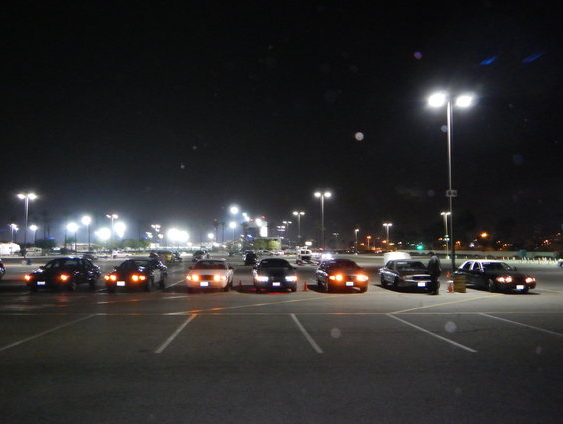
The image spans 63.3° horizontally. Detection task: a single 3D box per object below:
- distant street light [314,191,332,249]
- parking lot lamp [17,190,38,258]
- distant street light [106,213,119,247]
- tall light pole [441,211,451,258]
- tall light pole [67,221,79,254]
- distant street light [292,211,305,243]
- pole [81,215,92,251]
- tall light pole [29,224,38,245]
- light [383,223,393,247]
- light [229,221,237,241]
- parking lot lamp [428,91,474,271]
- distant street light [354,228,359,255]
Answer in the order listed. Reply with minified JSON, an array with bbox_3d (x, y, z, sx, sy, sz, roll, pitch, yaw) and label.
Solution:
[{"bbox_3d":[9.519,3.360,104.144,3.300,15.500,0.800,0,-5,-4],"label":"distant street light"},{"bbox_3d":[-59.859,3.602,106.809,3.300,15.500,0.800,0,-5,-4],"label":"parking lot lamp"},{"bbox_3d":[-60.599,8.722,163.204,3.200,15.500,0.800,0,-5,-4],"label":"distant street light"},{"bbox_3d":[55.173,7.718,152.145,3.200,15.500,0.800,0,-5,-4],"label":"tall light pole"},{"bbox_3d":[-94.304,12.910,206.563,2.600,15.000,0.900,0,-5,-4],"label":"tall light pole"},{"bbox_3d":[5.952,7.718,152.145,3.200,15.500,0.800,0,-5,-4],"label":"distant street light"},{"bbox_3d":[-70.200,9.096,164.555,2.600,15.000,0.900,0,-5,-4],"label":"pole"},{"bbox_3d":[-119.263,14.133,220.030,2.600,15.000,0.900,0,-5,-4],"label":"tall light pole"},{"bbox_3d":[48.912,12.848,208.643,3.200,15.500,0.800,0,-5,-4],"label":"light"},{"bbox_3d":[-20.917,12.293,199.768,2.600,15.000,0.900,0,-5,-4],"label":"light"},{"bbox_3d":[14.711,-2.514,39.445,3.300,15.500,0.800,0,-5,-4],"label":"parking lot lamp"},{"bbox_3d":[41.495,16.843,249.880,2.200,15.000,0.900,0,-5,-4],"label":"distant street light"}]

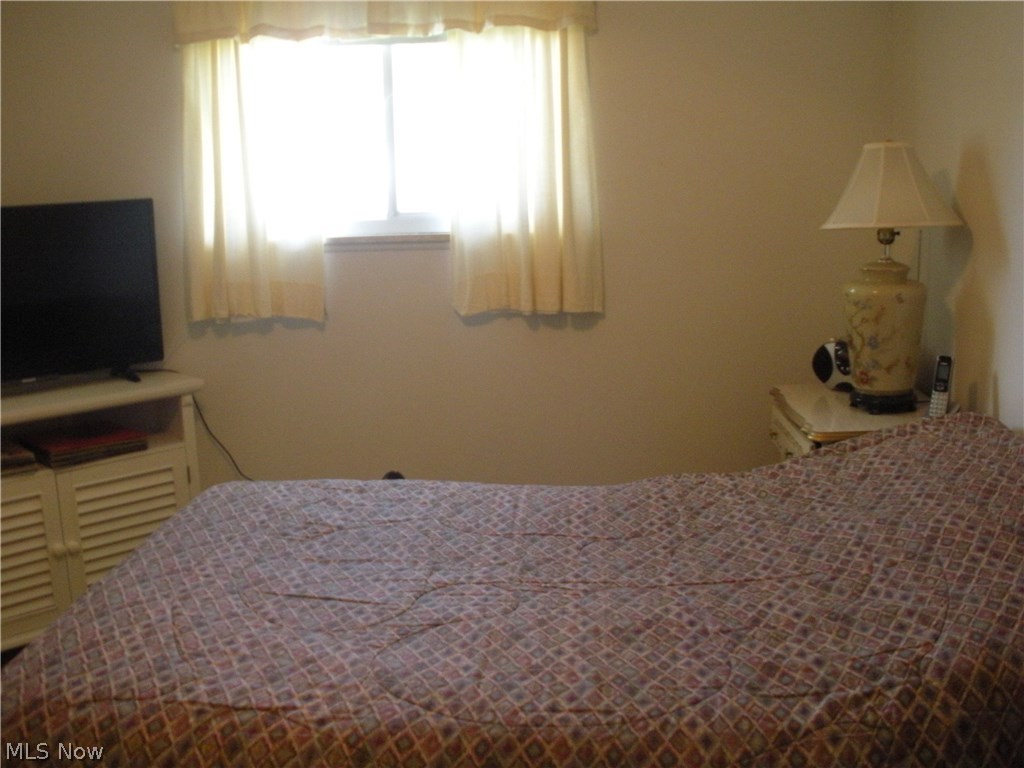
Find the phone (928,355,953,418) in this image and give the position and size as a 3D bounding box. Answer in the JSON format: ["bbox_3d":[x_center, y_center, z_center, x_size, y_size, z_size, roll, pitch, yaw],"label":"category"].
[{"bbox_3d":[1.128,0.008,2.800,0.048,0.167,0.032,6,-5,35],"label":"phone"}]

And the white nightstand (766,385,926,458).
[{"bbox_3d":[1.010,0.383,3.046,0.450,0.650,0.576,-1,11,5],"label":"white nightstand"}]

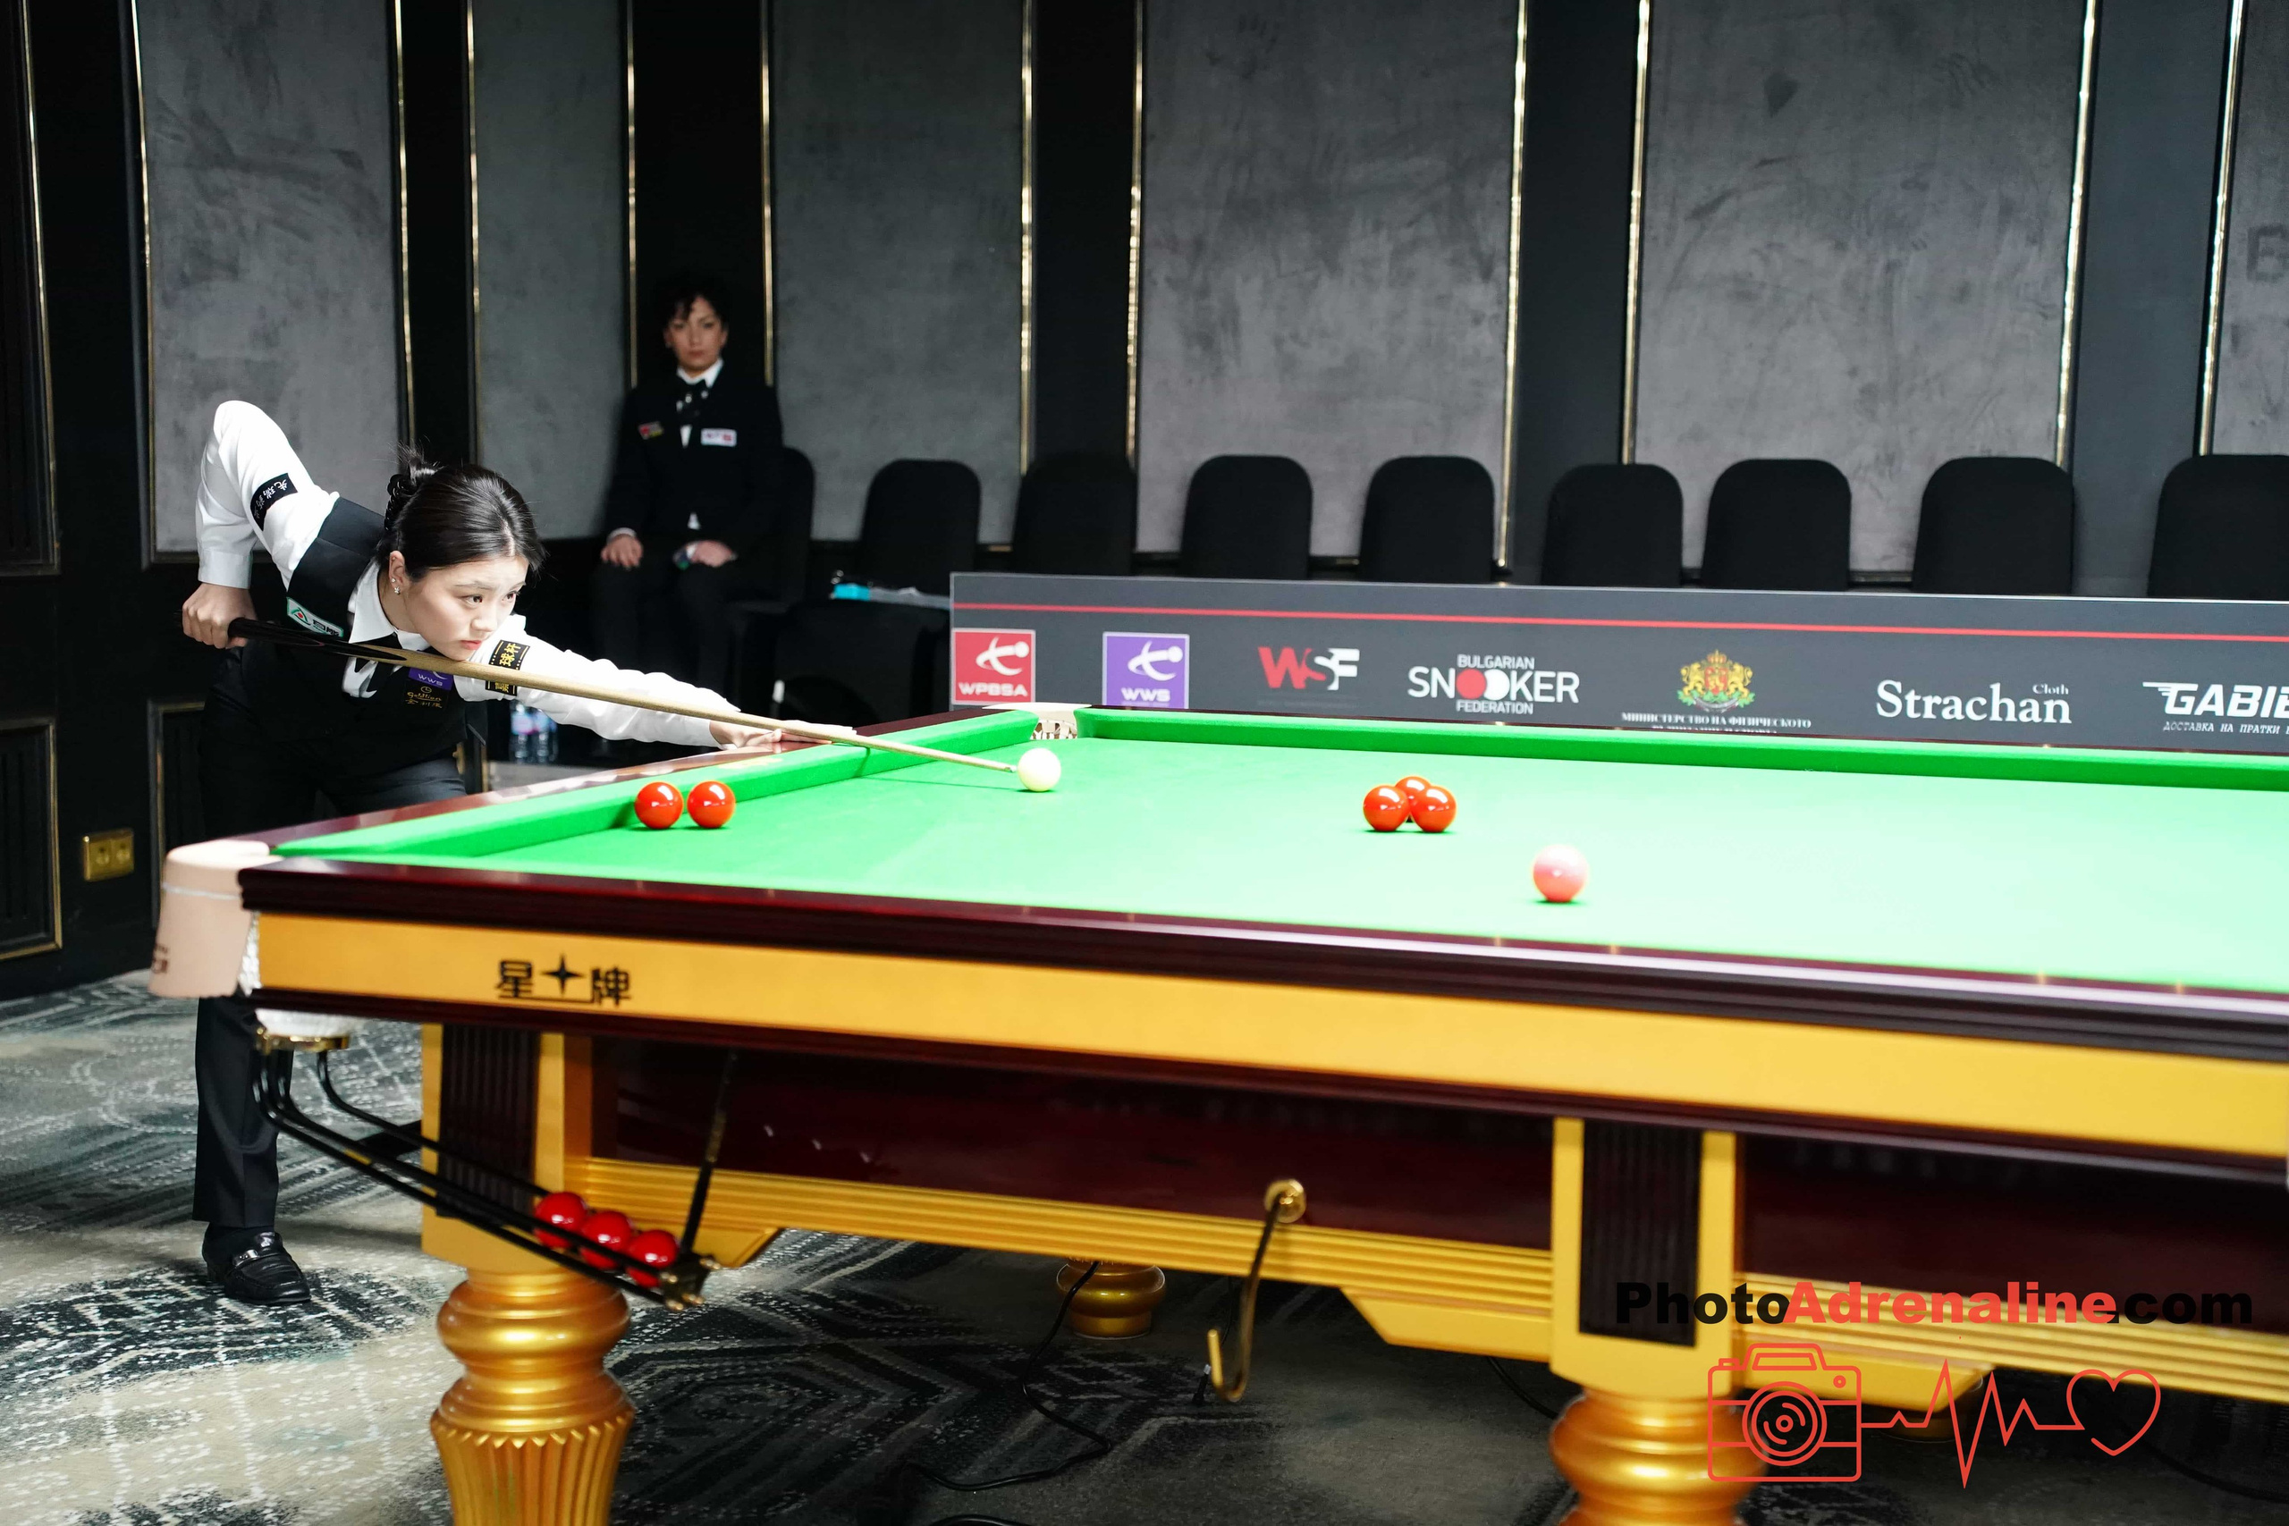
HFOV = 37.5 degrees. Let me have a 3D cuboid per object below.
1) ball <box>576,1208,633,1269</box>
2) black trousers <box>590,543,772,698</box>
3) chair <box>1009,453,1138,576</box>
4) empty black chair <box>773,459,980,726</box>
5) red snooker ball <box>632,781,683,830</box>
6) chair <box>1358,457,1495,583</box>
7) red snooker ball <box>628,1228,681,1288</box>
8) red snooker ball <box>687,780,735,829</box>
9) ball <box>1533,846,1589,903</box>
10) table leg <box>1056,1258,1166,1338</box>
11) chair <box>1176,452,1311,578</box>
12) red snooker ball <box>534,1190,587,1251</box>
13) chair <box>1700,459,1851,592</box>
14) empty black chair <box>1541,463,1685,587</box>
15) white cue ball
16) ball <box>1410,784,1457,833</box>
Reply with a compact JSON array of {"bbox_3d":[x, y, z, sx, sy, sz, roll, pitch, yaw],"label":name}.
[{"bbox_3d":[-0.485,0.432,3.050,0.052,0.052,0.052,1,6,0],"label":"ball"},{"bbox_3d":[-1.154,-0.277,8.350,0.450,0.580,0.600,2,6,9],"label":"black trousers"},{"bbox_3d":[-0.256,-0.342,8.640,0.430,0.900,0.520,3,6,20],"label":"chair"},{"bbox_3d":[-0.645,-0.336,8.784,0.430,0.900,0.520,2,6,14],"label":"empty black chair"},{"bbox_3d":[-0.533,0.047,3.700,0.052,0.052,0.052,1,6,0],"label":"red snooker ball"},{"bbox_3d":[0.672,-0.310,8.794,0.460,0.970,0.560,3,6,21],"label":"chair"},{"bbox_3d":[-0.440,0.446,3.030,0.052,0.052,0.052,1,6,0],"label":"red snooker ball"},{"bbox_3d":[-0.490,0.047,3.810,0.052,0.052,0.052,1,6,0],"label":"red snooker ball"},{"bbox_3d":[0.396,0.105,3.200,0.052,0.052,0.052,1,6,0],"label":"ball"},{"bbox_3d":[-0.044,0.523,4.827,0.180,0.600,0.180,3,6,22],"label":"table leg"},{"bbox_3d":[0.198,-0.329,8.974,0.460,0.970,0.560,3,6,21],"label":"chair"},{"bbox_3d":[-0.531,0.417,3.070,0.052,0.052,0.052,1,6,0],"label":"red snooker ball"},{"bbox_3d":[1.406,-0.242,7.740,0.430,0.900,0.520,3,6,20],"label":"chair"},{"bbox_3d":[1.052,-0.249,7.940,0.430,0.900,0.520,3,6,20],"label":"empty black chair"},{"bbox_3d":[-0.128,0.009,4.110,0.052,0.052,0.052,1,6,0],"label":"white cue ball"},{"bbox_3d":[0.321,0.051,3.755,0.052,0.052,0.052,1,6,0],"label":"ball"}]

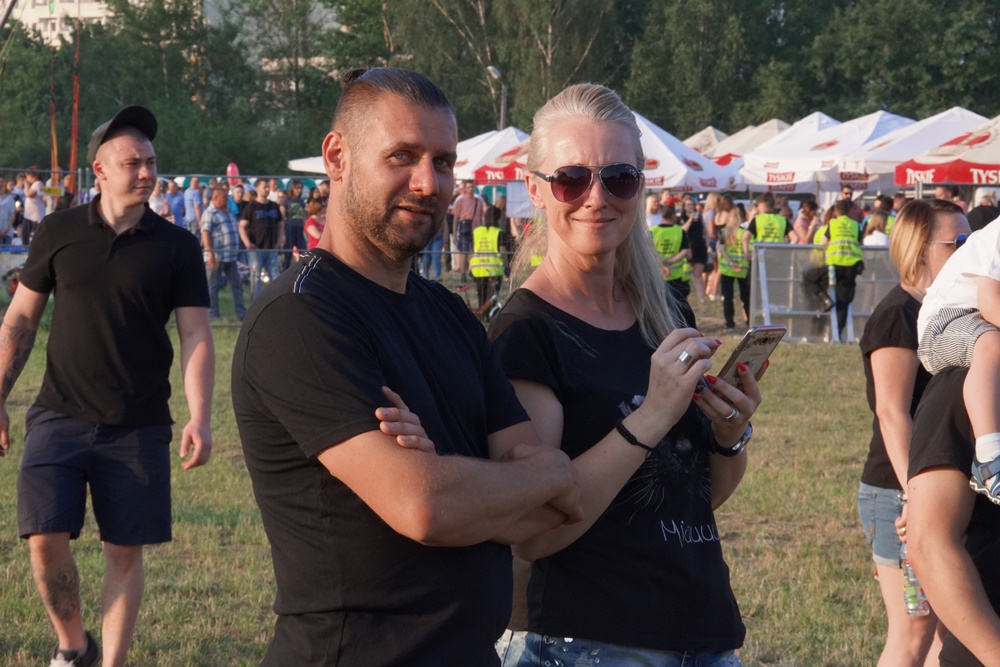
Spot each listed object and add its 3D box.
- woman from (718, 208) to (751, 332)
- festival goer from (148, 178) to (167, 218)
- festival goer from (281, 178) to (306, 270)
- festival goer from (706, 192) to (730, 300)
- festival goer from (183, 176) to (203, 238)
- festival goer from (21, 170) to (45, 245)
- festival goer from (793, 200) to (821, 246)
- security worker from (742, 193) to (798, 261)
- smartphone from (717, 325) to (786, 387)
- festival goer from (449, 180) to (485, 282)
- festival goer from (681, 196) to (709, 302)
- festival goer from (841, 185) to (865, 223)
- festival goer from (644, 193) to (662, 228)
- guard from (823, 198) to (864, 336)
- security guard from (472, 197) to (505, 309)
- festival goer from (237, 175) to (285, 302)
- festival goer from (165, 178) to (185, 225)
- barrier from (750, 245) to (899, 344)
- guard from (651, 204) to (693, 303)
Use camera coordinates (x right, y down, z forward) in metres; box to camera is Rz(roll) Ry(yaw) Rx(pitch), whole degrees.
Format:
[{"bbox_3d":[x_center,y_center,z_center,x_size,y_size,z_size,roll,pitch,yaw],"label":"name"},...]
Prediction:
[{"bbox_3d":[3.071,-0.846,46.300,0.440,1.630,0.380,-1,2,-20],"label":"woman"},{"bbox_3d":[-5.808,-1.783,60.000,0.360,1.690,0.450,1,2,24],"label":"festival goer"},{"bbox_3d":[-3.219,-1.546,55.529,0.460,1.730,0.330,1,2,-24],"label":"festival goer"},{"bbox_3d":[3.485,-1.399,56.529,0.360,1.720,0.440,0,2,-30],"label":"festival goer"},{"bbox_3d":[-5.325,-1.826,61.000,0.360,1.760,0.480,-1,2,-34],"label":"festival goer"},{"bbox_3d":[-7.657,-1.822,58.030,0.420,1.750,0.480,1,2,-18],"label":"festival goer"},{"bbox_3d":[4.150,-0.975,48.000,0.400,1.670,0.440,0,2,-6],"label":"festival goer"},{"bbox_3d":[3.568,-0.949,46.531,0.700,1.820,0.380,1,2,-6],"label":"security worker"},{"bbox_3d":[0.329,0.045,4.750,0.071,0.145,0.008,-3,44,-46],"label":"smartphone"},{"bbox_3d":[-0.567,-1.828,63.531,0.580,1.800,0.360,1,2,-7],"label":"festival goer"},{"bbox_3d":[3.132,-1.323,56.528,0.500,1.670,0.420,1,2,-24],"label":"festival goer"},{"bbox_3d":[4.791,-1.148,48.500,0.500,1.820,0.320,0,2,-9],"label":"festival goer"},{"bbox_3d":[2.460,-1.379,56.529,0.340,1.690,0.470,3,2,30],"label":"festival goer"},{"bbox_3d":[4.381,-0.815,45.000,0.530,1.750,0.420,0,2,-5],"label":"guard"},{"bbox_3d":[-0.157,-0.934,48.028,0.500,1.630,0.360,1,2,-11],"label":"security guard"},{"bbox_3d":[-3.313,-1.229,49.000,0.600,1.830,0.360,-1,2,-16],"label":"festival goer"},{"bbox_3d":[-5.942,-1.920,64.500,0.480,1.750,0.320,1,2,18],"label":"festival goer"},{"bbox_3d":[3.892,-0.474,41.300,2.000,1.180,0.800,0,2,-12],"label":"barrier"},{"bbox_3d":[2.111,-0.739,43.800,0.520,1.720,0.360,1,2,18],"label":"guard"}]

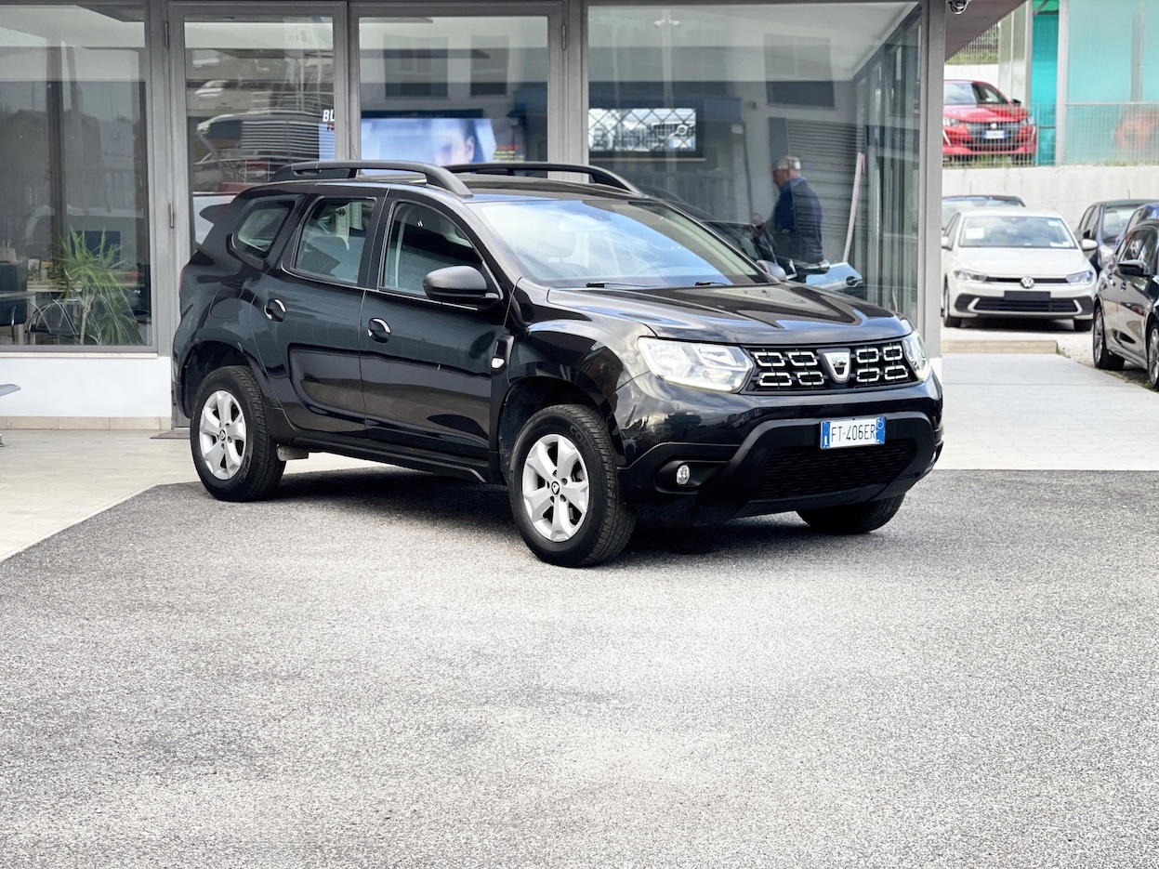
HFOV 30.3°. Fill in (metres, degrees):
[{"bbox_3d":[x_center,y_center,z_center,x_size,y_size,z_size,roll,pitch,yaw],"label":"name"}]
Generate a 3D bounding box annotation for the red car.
[{"bbox_3d":[6.180,-5.150,35.500,1.800,1.440,4.050,-1,6,-10],"label":"red car"}]

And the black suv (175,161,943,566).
[{"bbox_3d":[-0.250,-0.452,10.130,1.870,1.690,4.340,-5,7,-39],"label":"black suv"}]

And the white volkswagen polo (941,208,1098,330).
[{"bbox_3d":[5.350,-2.080,26.600,1.800,1.450,4.070,1,6,5],"label":"white volkswagen polo"}]

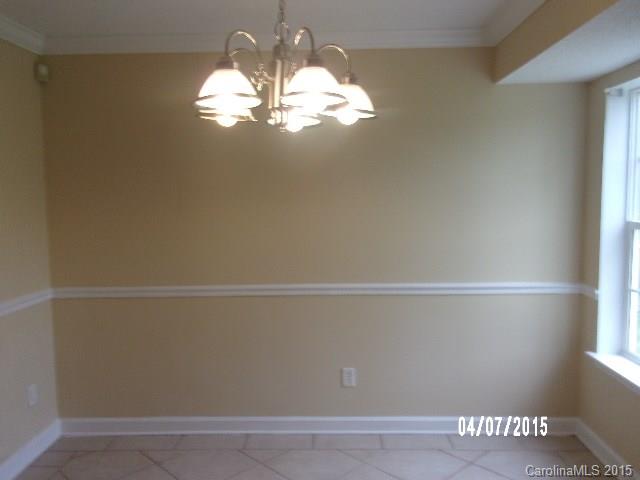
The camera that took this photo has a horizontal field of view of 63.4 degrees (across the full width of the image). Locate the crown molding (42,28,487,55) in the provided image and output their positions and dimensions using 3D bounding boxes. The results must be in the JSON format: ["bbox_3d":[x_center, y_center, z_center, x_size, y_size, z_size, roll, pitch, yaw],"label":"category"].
[{"bbox_3d":[-0.345,-1.179,3.069,2.700,0.086,0.086,-1,4,1],"label":"crown molding"}]

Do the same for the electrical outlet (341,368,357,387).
[{"bbox_3d":[0.182,0.860,3.241,0.073,0.115,0.008,-1,4,1],"label":"electrical outlet"}]

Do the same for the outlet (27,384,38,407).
[{"bbox_3d":[-1.670,0.904,3.021,0.008,0.115,0.072,-1,4,1],"label":"outlet"}]

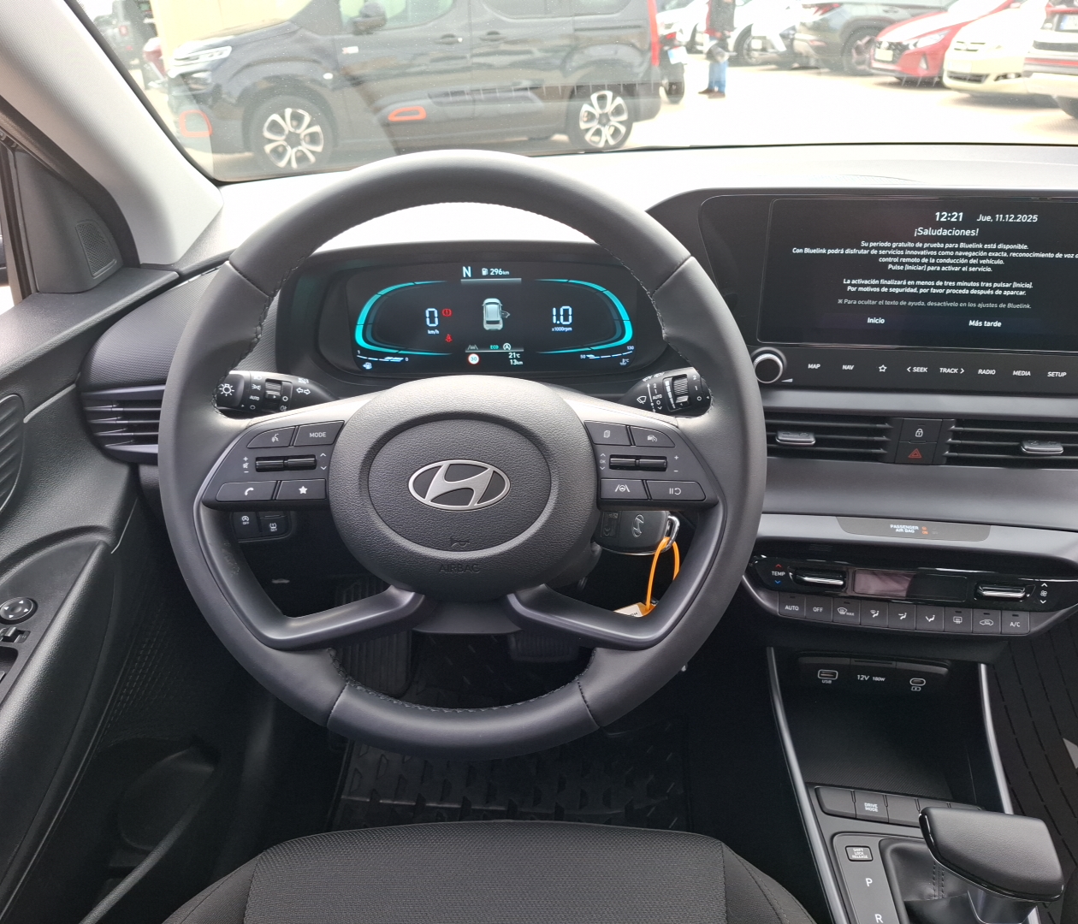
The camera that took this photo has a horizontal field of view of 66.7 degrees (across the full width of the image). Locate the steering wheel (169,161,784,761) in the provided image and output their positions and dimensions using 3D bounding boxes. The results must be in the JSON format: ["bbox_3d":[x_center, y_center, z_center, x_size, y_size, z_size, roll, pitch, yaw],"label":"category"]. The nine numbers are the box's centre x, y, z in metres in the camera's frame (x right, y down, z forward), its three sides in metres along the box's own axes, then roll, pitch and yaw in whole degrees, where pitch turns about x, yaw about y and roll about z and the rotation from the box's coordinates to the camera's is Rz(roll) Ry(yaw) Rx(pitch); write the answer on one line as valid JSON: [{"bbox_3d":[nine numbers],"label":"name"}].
[{"bbox_3d":[-0.048,-0.005,0.520,0.370,0.370,0.090,0,2,-1],"label":"steering wheel"}]

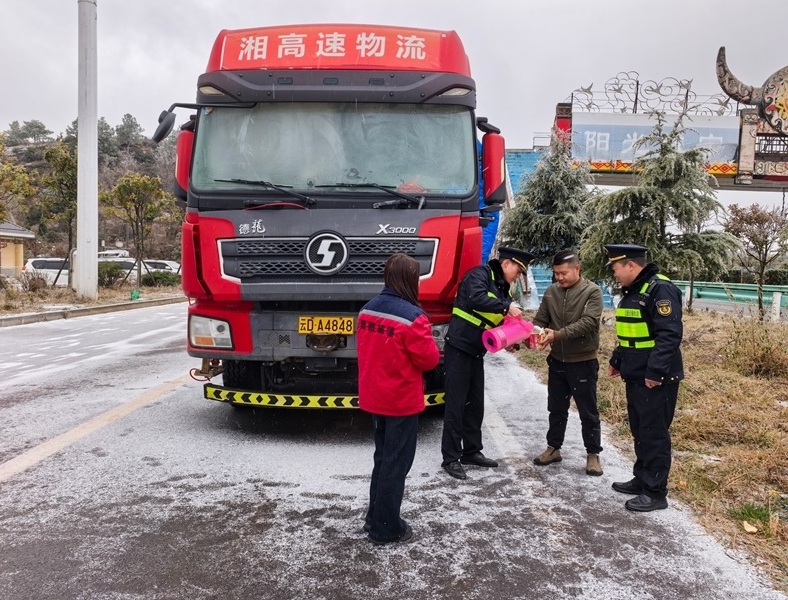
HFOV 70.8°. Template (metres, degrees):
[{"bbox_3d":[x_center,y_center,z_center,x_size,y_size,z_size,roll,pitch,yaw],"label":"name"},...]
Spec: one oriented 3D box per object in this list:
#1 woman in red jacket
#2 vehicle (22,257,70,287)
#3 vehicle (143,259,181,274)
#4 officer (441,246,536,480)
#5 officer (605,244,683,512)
[{"bbox_3d":[0.017,0.558,3.226,0.380,1.650,0.500,-3,5,-44],"label":"woman in red jacket"},{"bbox_3d":[-16.800,-1.330,29.500,4.750,1.850,1.870,1,4,3],"label":"vehicle"},{"bbox_3d":[-14.400,-1.600,34.400,4.600,1.700,1.850,1,4,6],"label":"vehicle"},{"bbox_3d":[0.732,0.459,4.279,0.650,1.720,0.550,2,4,17],"label":"officer"},{"bbox_3d":[1.681,0.496,3.734,0.420,1.740,0.540,0,4,-13],"label":"officer"}]

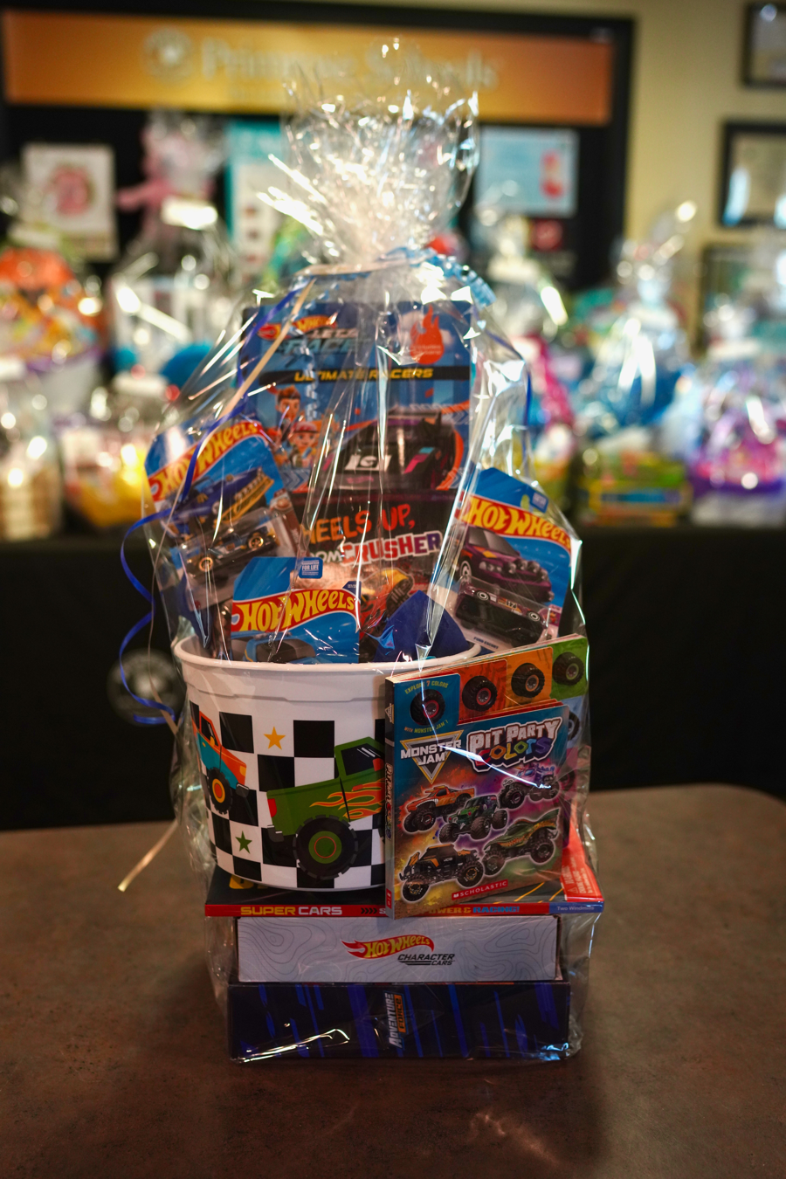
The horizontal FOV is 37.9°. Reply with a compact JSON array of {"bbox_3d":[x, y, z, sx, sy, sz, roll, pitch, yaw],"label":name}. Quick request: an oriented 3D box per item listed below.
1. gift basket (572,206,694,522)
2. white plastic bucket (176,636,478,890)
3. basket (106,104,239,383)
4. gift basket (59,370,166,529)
[{"bbox_3d":[0.578,-0.539,2.749,0.280,0.723,0.240,-2,13,-9],"label":"gift basket"},{"bbox_3d":[-0.059,0.142,1.021,0.275,0.197,0.275,0,6,0],"label":"white plastic bucket"},{"bbox_3d":[-0.542,-0.822,2.808,0.300,0.640,0.250,-2,13,-9],"label":"basket"},{"bbox_3d":[-0.648,-0.329,2.653,0.250,0.333,0.220,-2,13,-9],"label":"gift basket"}]

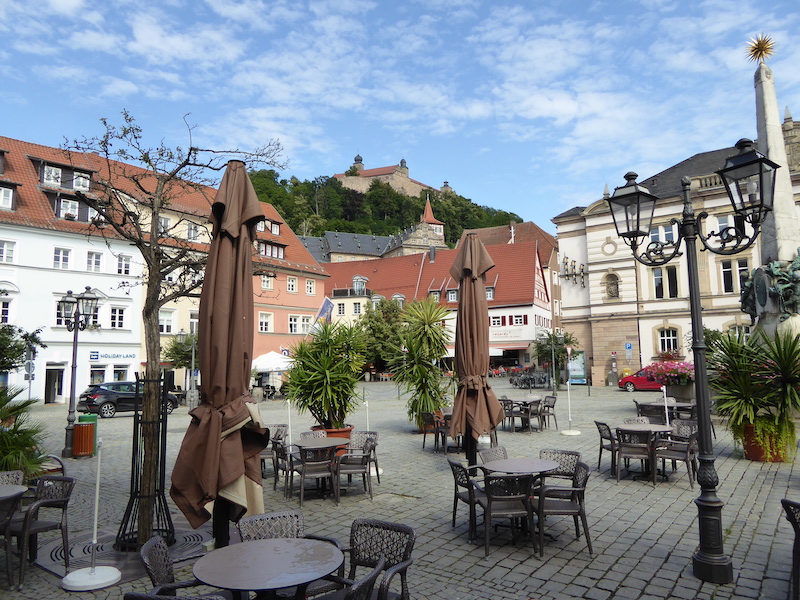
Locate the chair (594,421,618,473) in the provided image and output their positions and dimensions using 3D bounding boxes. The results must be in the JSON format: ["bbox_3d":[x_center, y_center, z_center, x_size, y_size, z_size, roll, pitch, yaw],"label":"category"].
[{"bbox_3d":[3.626,2.471,9.628,0.556,0.809,0.546,0,-6,-6],"label":"chair"}]

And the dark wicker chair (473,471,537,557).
[{"bbox_3d":[1.044,2.110,5.879,0.580,0.810,0.590,0,-7,-10],"label":"dark wicker chair"}]

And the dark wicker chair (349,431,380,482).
[{"bbox_3d":[-0.620,2.470,8.840,0.580,0.810,0.590,-3,-7,16],"label":"dark wicker chair"}]

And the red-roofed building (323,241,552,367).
[{"bbox_3d":[4.318,1.843,72.359,27.500,15.000,9.000,-4,-7,28],"label":"red-roofed building"}]

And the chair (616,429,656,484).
[{"bbox_3d":[3.437,2.255,8.495,0.580,0.810,0.590,-2,-7,12],"label":"chair"}]

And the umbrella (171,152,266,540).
[{"bbox_3d":[-1.879,0.511,6.191,0.980,4.150,0.900,-1,-6,0],"label":"umbrella"}]

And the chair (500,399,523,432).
[{"bbox_3d":[2.996,3.095,15.541,0.570,0.820,0.540,4,-7,-38],"label":"chair"}]

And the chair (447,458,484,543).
[{"bbox_3d":[0.901,2.242,6.569,0.556,0.809,0.546,1,-6,-17],"label":"chair"}]

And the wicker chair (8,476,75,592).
[{"bbox_3d":[-3.446,2.116,5.293,0.580,0.810,0.590,-5,-7,30],"label":"wicker chair"}]

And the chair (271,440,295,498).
[{"bbox_3d":[-1.667,2.633,9.150,0.556,0.809,0.546,2,-6,-28],"label":"chair"}]

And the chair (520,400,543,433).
[{"bbox_3d":[3.460,3.124,15.442,0.546,0.809,0.556,4,-7,-38],"label":"chair"}]

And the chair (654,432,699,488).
[{"bbox_3d":[4.196,2.430,8.861,0.570,0.820,0.540,-3,-6,24],"label":"chair"}]

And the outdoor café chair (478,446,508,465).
[{"bbox_3d":[1.326,2.289,7.171,0.540,0.820,0.570,4,-7,-35],"label":"outdoor café chair"}]

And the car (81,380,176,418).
[{"bbox_3d":[-13.084,4.798,28.000,4.650,1.670,1.860,5,-8,-42],"label":"car"}]

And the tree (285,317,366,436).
[{"bbox_3d":[-1.425,1.867,11.575,1.540,2.847,1.462,-1,-6,0],"label":"tree"}]

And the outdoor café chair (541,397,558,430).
[{"bbox_3d":[3.928,3.118,15.560,0.556,0.809,0.546,1,-6,-18],"label":"outdoor café chair"}]

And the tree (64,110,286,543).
[{"bbox_3d":[-2.551,0.266,6.588,2.450,4.800,2.400,0,-6,0],"label":"tree"}]

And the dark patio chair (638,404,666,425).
[{"bbox_3d":[5.648,2.741,12.802,0.546,0.809,0.556,-3,-6,23],"label":"dark patio chair"}]

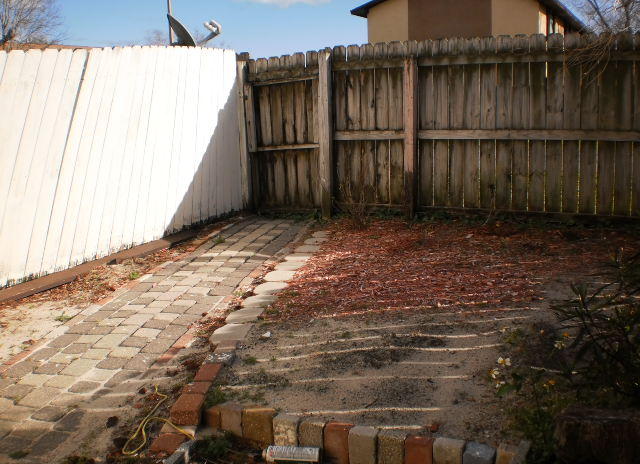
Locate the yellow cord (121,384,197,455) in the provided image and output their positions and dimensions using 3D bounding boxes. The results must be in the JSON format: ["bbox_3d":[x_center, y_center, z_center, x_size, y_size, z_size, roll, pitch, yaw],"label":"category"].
[{"bbox_3d":[-0.619,0.716,2.717,0.270,0.070,0.610,-1,11,0],"label":"yellow cord"}]

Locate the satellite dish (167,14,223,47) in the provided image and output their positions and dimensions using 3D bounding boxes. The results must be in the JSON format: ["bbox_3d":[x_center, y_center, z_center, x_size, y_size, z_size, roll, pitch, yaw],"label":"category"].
[{"bbox_3d":[-1.482,-2.291,7.800,0.660,0.540,0.550,-6,12,-22],"label":"satellite dish"}]

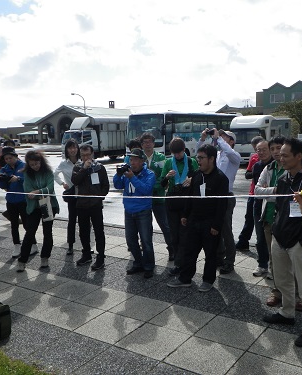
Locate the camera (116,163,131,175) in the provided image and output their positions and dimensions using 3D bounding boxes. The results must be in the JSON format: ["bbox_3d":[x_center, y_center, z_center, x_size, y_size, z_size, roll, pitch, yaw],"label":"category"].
[{"bbox_3d":[-0.349,-0.241,5.130,0.160,0.110,0.140,-5,8,-30],"label":"camera"}]

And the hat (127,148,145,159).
[{"bbox_3d":[-0.183,-0.433,5.200,0.260,0.130,0.180,-6,8,-34],"label":"hat"}]

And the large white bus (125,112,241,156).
[{"bbox_3d":[2.641,-3.140,26.883,2.420,3.100,10.000,3,9,36],"label":"large white bus"}]

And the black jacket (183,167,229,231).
[{"bbox_3d":[0.625,0.138,4.640,0.500,0.700,0.330,3,8,35],"label":"black jacket"}]

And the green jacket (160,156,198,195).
[{"bbox_3d":[0.374,-0.142,5.220,0.500,0.520,0.340,-1,7,6],"label":"green jacket"}]

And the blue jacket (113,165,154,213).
[{"bbox_3d":[-0.208,0.044,5.100,0.500,0.580,0.400,1,8,23],"label":"blue jacket"}]

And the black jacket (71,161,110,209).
[{"bbox_3d":[-0.838,-0.042,5.600,0.520,0.670,0.350,-1,7,3],"label":"black jacket"}]

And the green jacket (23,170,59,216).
[{"bbox_3d":[-1.468,0.067,5.420,0.460,0.600,0.340,-1,7,6],"label":"green jacket"}]

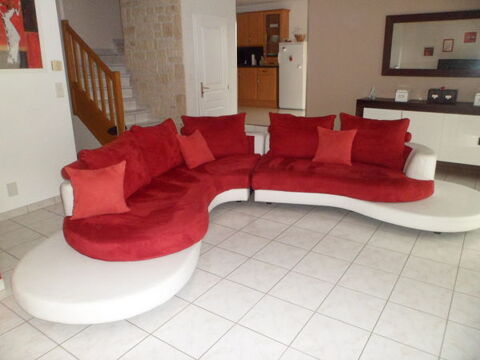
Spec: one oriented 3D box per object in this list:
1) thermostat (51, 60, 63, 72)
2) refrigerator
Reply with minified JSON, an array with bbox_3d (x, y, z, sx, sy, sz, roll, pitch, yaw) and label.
[{"bbox_3d":[-1.916,-1.197,3.791,0.030,0.092,0.092,10,21,33],"label":"thermostat"},{"bbox_3d":[1.293,-2.356,8.136,0.590,1.420,0.600,11,21,33],"label":"refrigerator"}]

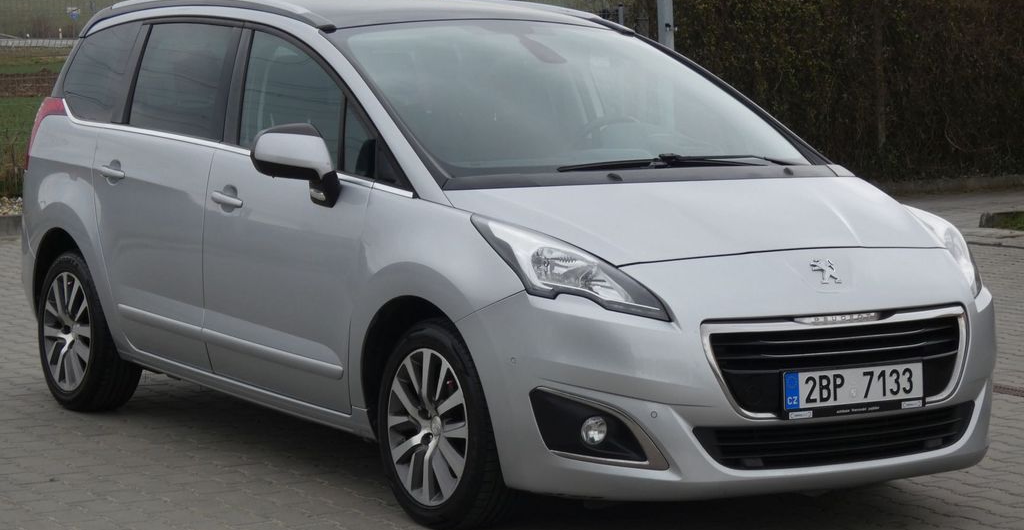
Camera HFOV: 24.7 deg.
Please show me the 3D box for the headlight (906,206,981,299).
[{"bbox_3d":[1.327,-0.052,7.391,0.280,0.275,0.660,-3,6,-33],"label":"headlight"}]

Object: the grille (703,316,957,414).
[{"bbox_3d":[0.954,0.278,6.707,0.980,0.280,0.130,-3,-2,-33],"label":"grille"}]

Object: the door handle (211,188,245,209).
[{"bbox_3d":[-0.980,-0.224,7.986,0.055,0.050,0.235,-3,6,-33],"label":"door handle"}]

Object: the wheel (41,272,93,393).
[{"bbox_3d":[-1.682,0.261,9.283,0.190,0.472,0.472,-3,6,-33],"label":"wheel"}]

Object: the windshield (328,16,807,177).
[{"bbox_3d":[0.187,-0.571,7.813,1.460,0.140,1.100,-3,33,-33],"label":"windshield"}]

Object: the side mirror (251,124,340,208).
[{"bbox_3d":[-0.686,-0.313,7.384,0.235,0.265,0.200,-3,6,-33],"label":"side mirror"}]

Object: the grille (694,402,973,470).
[{"bbox_3d":[0.953,0.500,6.715,1.070,0.160,0.110,-3,6,-33],"label":"grille"}]

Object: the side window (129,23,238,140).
[{"bbox_3d":[-1.200,-0.671,8.523,0.060,0.435,0.820,21,-6,-31],"label":"side window"}]

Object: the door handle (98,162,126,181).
[{"bbox_3d":[-1.496,-0.347,8.743,0.050,0.055,0.215,-3,6,-33],"label":"door handle"}]

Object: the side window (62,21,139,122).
[{"bbox_3d":[-1.620,-0.756,9.193,0.070,0.410,0.760,21,-5,-28],"label":"side window"}]

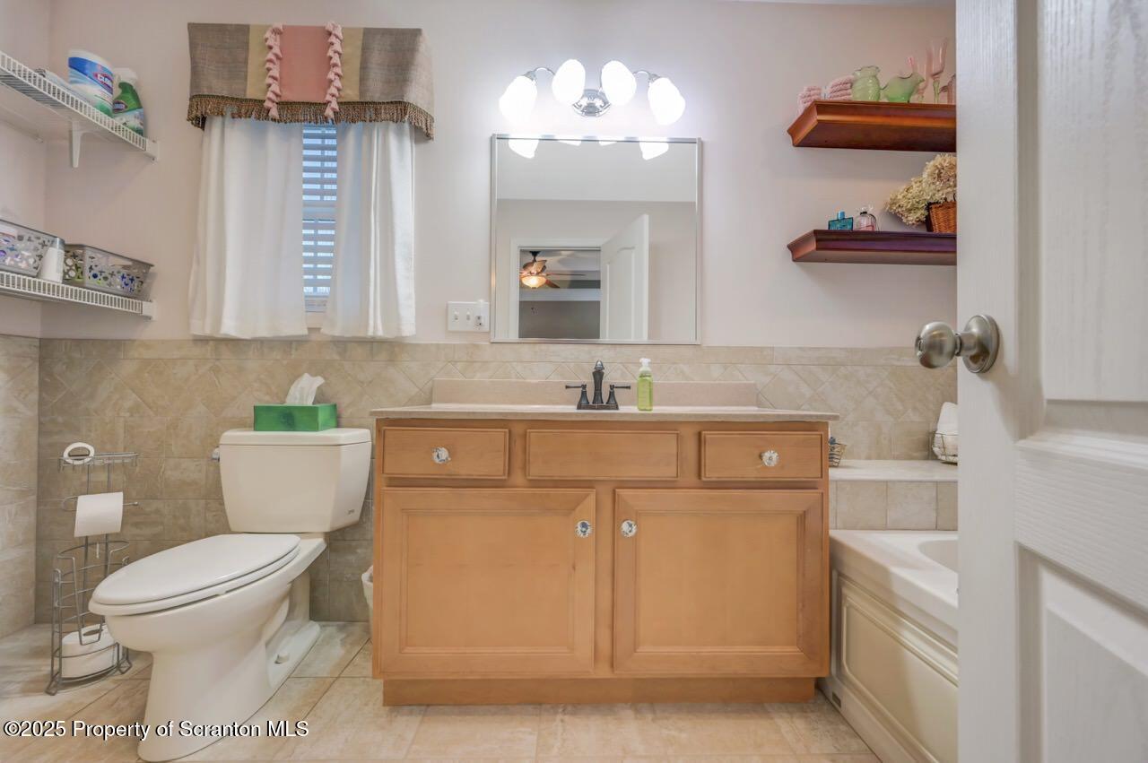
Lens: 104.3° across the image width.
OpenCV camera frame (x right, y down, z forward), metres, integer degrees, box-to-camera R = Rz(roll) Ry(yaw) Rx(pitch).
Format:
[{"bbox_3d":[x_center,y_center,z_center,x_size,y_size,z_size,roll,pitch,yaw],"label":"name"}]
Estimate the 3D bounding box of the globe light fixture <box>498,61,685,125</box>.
[{"bbox_3d":[0.063,-1.055,1.638,0.670,0.200,0.190,1,-1,-1],"label":"globe light fixture"}]

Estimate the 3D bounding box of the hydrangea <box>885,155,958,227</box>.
[{"bbox_3d":[1.323,-0.707,1.652,0.340,0.280,0.210,0,-1,-1],"label":"hydrangea"}]

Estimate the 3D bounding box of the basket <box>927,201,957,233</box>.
[{"bbox_3d":[1.415,-0.592,1.675,0.155,0.128,0.105,0,-1,21],"label":"basket"}]

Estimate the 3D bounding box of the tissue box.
[{"bbox_3d":[-1.004,0.131,1.617,0.225,0.088,0.121,1,-1,-1],"label":"tissue box"}]

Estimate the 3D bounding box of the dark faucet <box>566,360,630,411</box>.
[{"bbox_3d":[0.088,0.013,1.582,0.236,0.170,0.140,0,-1,-1],"label":"dark faucet"}]

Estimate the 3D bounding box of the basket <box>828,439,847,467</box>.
[{"bbox_3d":[0.883,0.259,1.647,0.195,0.090,0.135,0,-1,-1],"label":"basket"}]

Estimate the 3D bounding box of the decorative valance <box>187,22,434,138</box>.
[{"bbox_3d":[-0.962,-1.108,1.659,0.849,0.347,0.115,0,-1,-1],"label":"decorative valance"}]

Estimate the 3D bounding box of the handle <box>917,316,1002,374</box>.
[{"bbox_3d":[0.448,-0.044,0.532,0.066,0.068,0.068,0,-1,18],"label":"handle"}]

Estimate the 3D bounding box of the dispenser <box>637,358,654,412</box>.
[{"bbox_3d":[0.242,0.009,1.516,0.052,0.181,0.052,0,-1,-1],"label":"dispenser"}]

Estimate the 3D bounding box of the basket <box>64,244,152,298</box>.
[{"bbox_3d":[-1.705,-0.373,1.557,0.245,0.135,0.235,1,-1,-1],"label":"basket"}]

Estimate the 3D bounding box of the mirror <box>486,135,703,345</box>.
[{"bbox_3d":[0.087,-0.545,1.716,0.801,0.801,0.022,0,-1,-1],"label":"mirror"}]

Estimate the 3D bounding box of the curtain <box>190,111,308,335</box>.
[{"bbox_3d":[-1.190,-0.605,1.645,0.430,0.890,0.075,1,-1,-1],"label":"curtain"}]

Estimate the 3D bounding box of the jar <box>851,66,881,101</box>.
[{"bbox_3d":[1.087,-1.066,1.660,0.094,0.162,0.094,1,-1,0],"label":"jar"}]

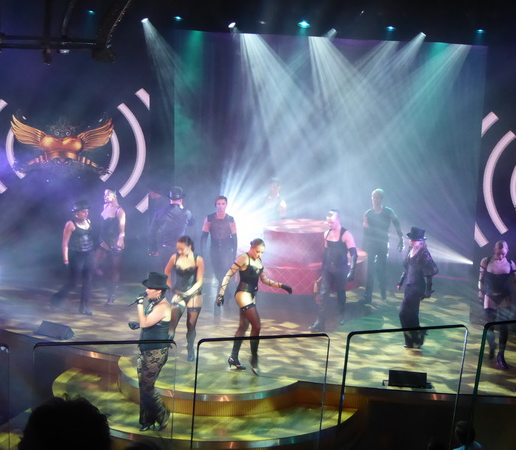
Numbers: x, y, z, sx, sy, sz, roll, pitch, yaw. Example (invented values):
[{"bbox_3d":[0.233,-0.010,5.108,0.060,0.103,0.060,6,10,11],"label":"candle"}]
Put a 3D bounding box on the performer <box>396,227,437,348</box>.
[{"bbox_3d":[2.246,0.874,17.209,0.420,1.725,0.500,-8,15,-41],"label":"performer"}]

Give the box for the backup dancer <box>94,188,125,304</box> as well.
[{"bbox_3d":[-2.273,0.334,18.618,0.450,1.790,0.420,11,14,38],"label":"backup dancer"}]

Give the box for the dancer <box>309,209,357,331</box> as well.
[{"bbox_3d":[1.099,0.671,17.877,0.620,1.788,0.500,8,13,30],"label":"dancer"}]

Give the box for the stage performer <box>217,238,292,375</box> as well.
[{"bbox_3d":[-0.046,1.035,15.575,0.800,1.680,0.700,-9,15,-44],"label":"stage performer"}]

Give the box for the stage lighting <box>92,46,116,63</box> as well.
[{"bbox_3d":[-1.518,-1.686,12.000,0.220,0.160,0.220,-2,12,-18],"label":"stage lighting"}]

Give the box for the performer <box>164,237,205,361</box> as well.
[{"bbox_3d":[-0.941,0.941,16.010,0.540,1.650,0.480,5,11,18],"label":"performer"}]

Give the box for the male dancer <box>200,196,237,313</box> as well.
[{"bbox_3d":[-0.559,0.528,17.834,0.540,1.810,0.420,2,11,0],"label":"male dancer"}]

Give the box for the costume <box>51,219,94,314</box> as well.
[{"bbox_3d":[-2.808,0.598,18.418,0.500,1.480,0.520,-6,14,-33],"label":"costume"}]

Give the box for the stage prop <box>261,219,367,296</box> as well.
[{"bbox_3d":[0.765,0.473,20.990,2.280,0.930,2.280,2,11,2],"label":"stage prop"}]

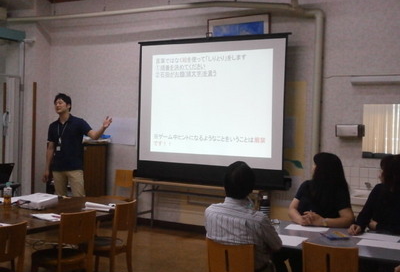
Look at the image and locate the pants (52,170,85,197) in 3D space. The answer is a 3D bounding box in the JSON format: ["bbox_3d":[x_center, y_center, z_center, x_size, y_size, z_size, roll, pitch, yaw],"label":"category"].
[{"bbox_3d":[-1.489,0.831,6.150,0.370,0.880,0.270,2,1,10],"label":"pants"}]

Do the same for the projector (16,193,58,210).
[{"bbox_3d":[-1.370,0.555,4.650,0.250,0.070,0.230,2,8,29],"label":"projector"}]

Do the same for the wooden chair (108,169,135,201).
[{"bbox_3d":[-1.080,0.860,7.100,0.420,0.800,0.460,2,2,37],"label":"wooden chair"}]

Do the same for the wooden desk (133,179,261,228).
[{"bbox_3d":[0.032,0.944,6.805,1.810,0.700,0.480,2,1,29],"label":"wooden desk"}]

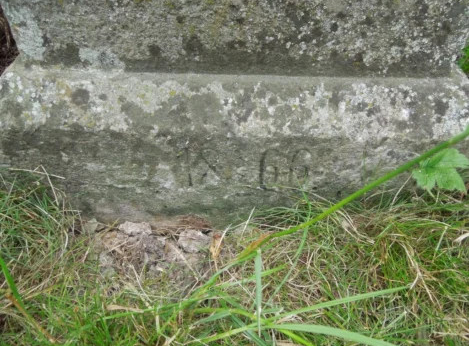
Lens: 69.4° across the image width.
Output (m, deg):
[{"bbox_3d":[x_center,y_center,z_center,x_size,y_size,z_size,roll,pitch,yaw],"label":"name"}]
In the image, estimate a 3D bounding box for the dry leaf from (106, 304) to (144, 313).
[{"bbox_3d":[-0.153,0.191,0.475,0.054,0.008,0.010,4,35,6],"label":"dry leaf"}]

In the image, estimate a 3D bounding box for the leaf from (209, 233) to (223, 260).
[{"bbox_3d":[-0.033,0.128,0.590,0.025,0.022,0.048,0,35,0],"label":"leaf"}]

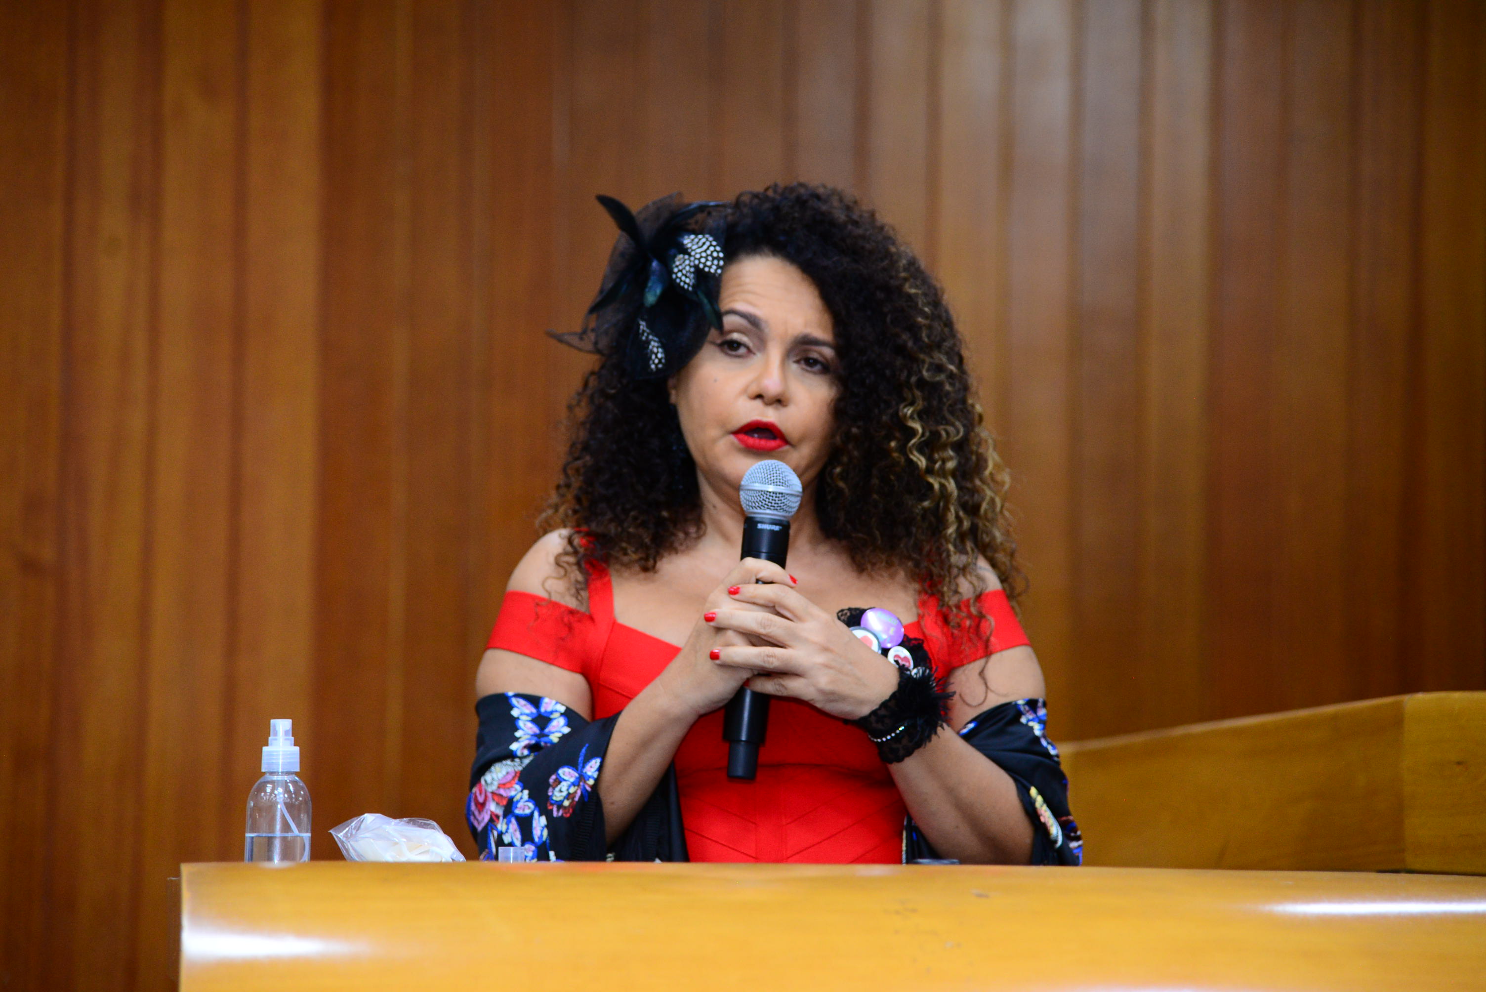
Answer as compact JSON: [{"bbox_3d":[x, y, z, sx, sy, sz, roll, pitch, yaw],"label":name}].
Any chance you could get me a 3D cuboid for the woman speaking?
[{"bbox_3d":[0.013,0.569,4.053,0.510,1.650,0.430,1,-1,3],"label":"woman speaking"}]

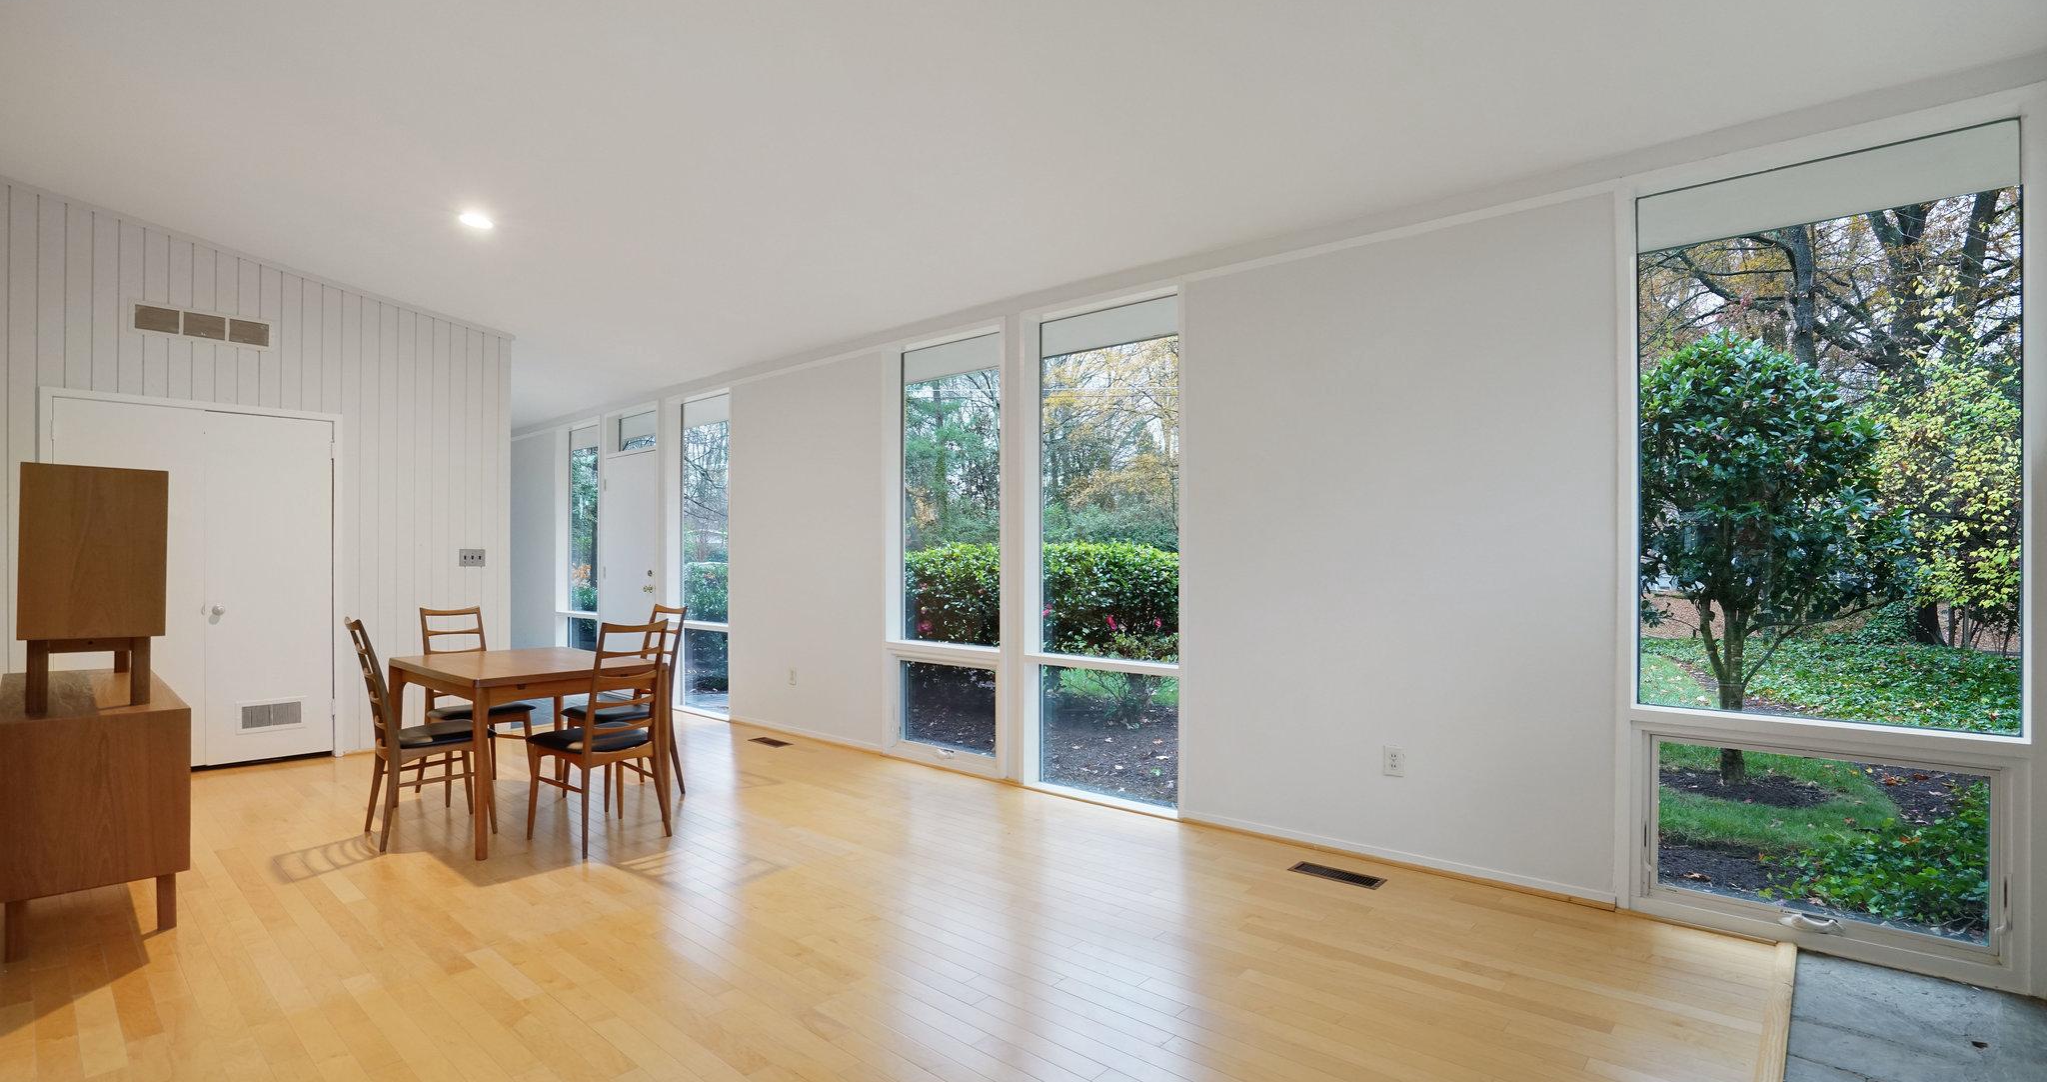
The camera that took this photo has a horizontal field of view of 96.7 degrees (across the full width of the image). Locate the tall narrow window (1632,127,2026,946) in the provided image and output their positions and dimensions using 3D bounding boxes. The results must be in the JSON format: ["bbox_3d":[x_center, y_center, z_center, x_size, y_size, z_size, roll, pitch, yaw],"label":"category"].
[{"bbox_3d":[2.502,0.027,2.912,0.935,2.460,0.140,0,0,40],"label":"tall narrow window"}]

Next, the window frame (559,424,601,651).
[{"bbox_3d":[-4.016,0.111,8.309,0.910,2.450,0.130,0,0,40],"label":"window frame"}]

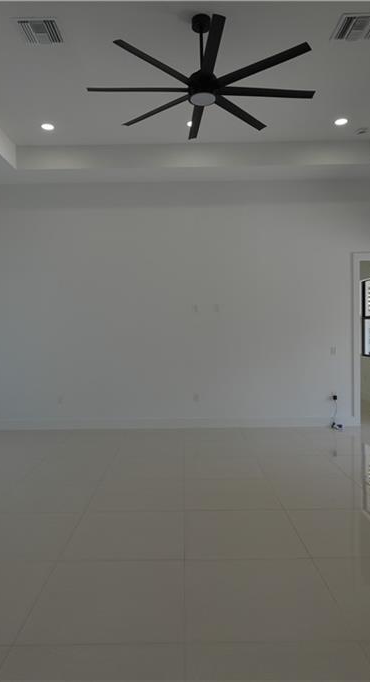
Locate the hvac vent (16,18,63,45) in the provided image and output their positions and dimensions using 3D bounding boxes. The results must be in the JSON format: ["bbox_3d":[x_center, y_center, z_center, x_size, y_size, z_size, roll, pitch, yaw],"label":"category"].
[{"bbox_3d":[-1.206,-2.572,3.802,0.335,0.030,0.335,-1,1,0],"label":"hvac vent"}]

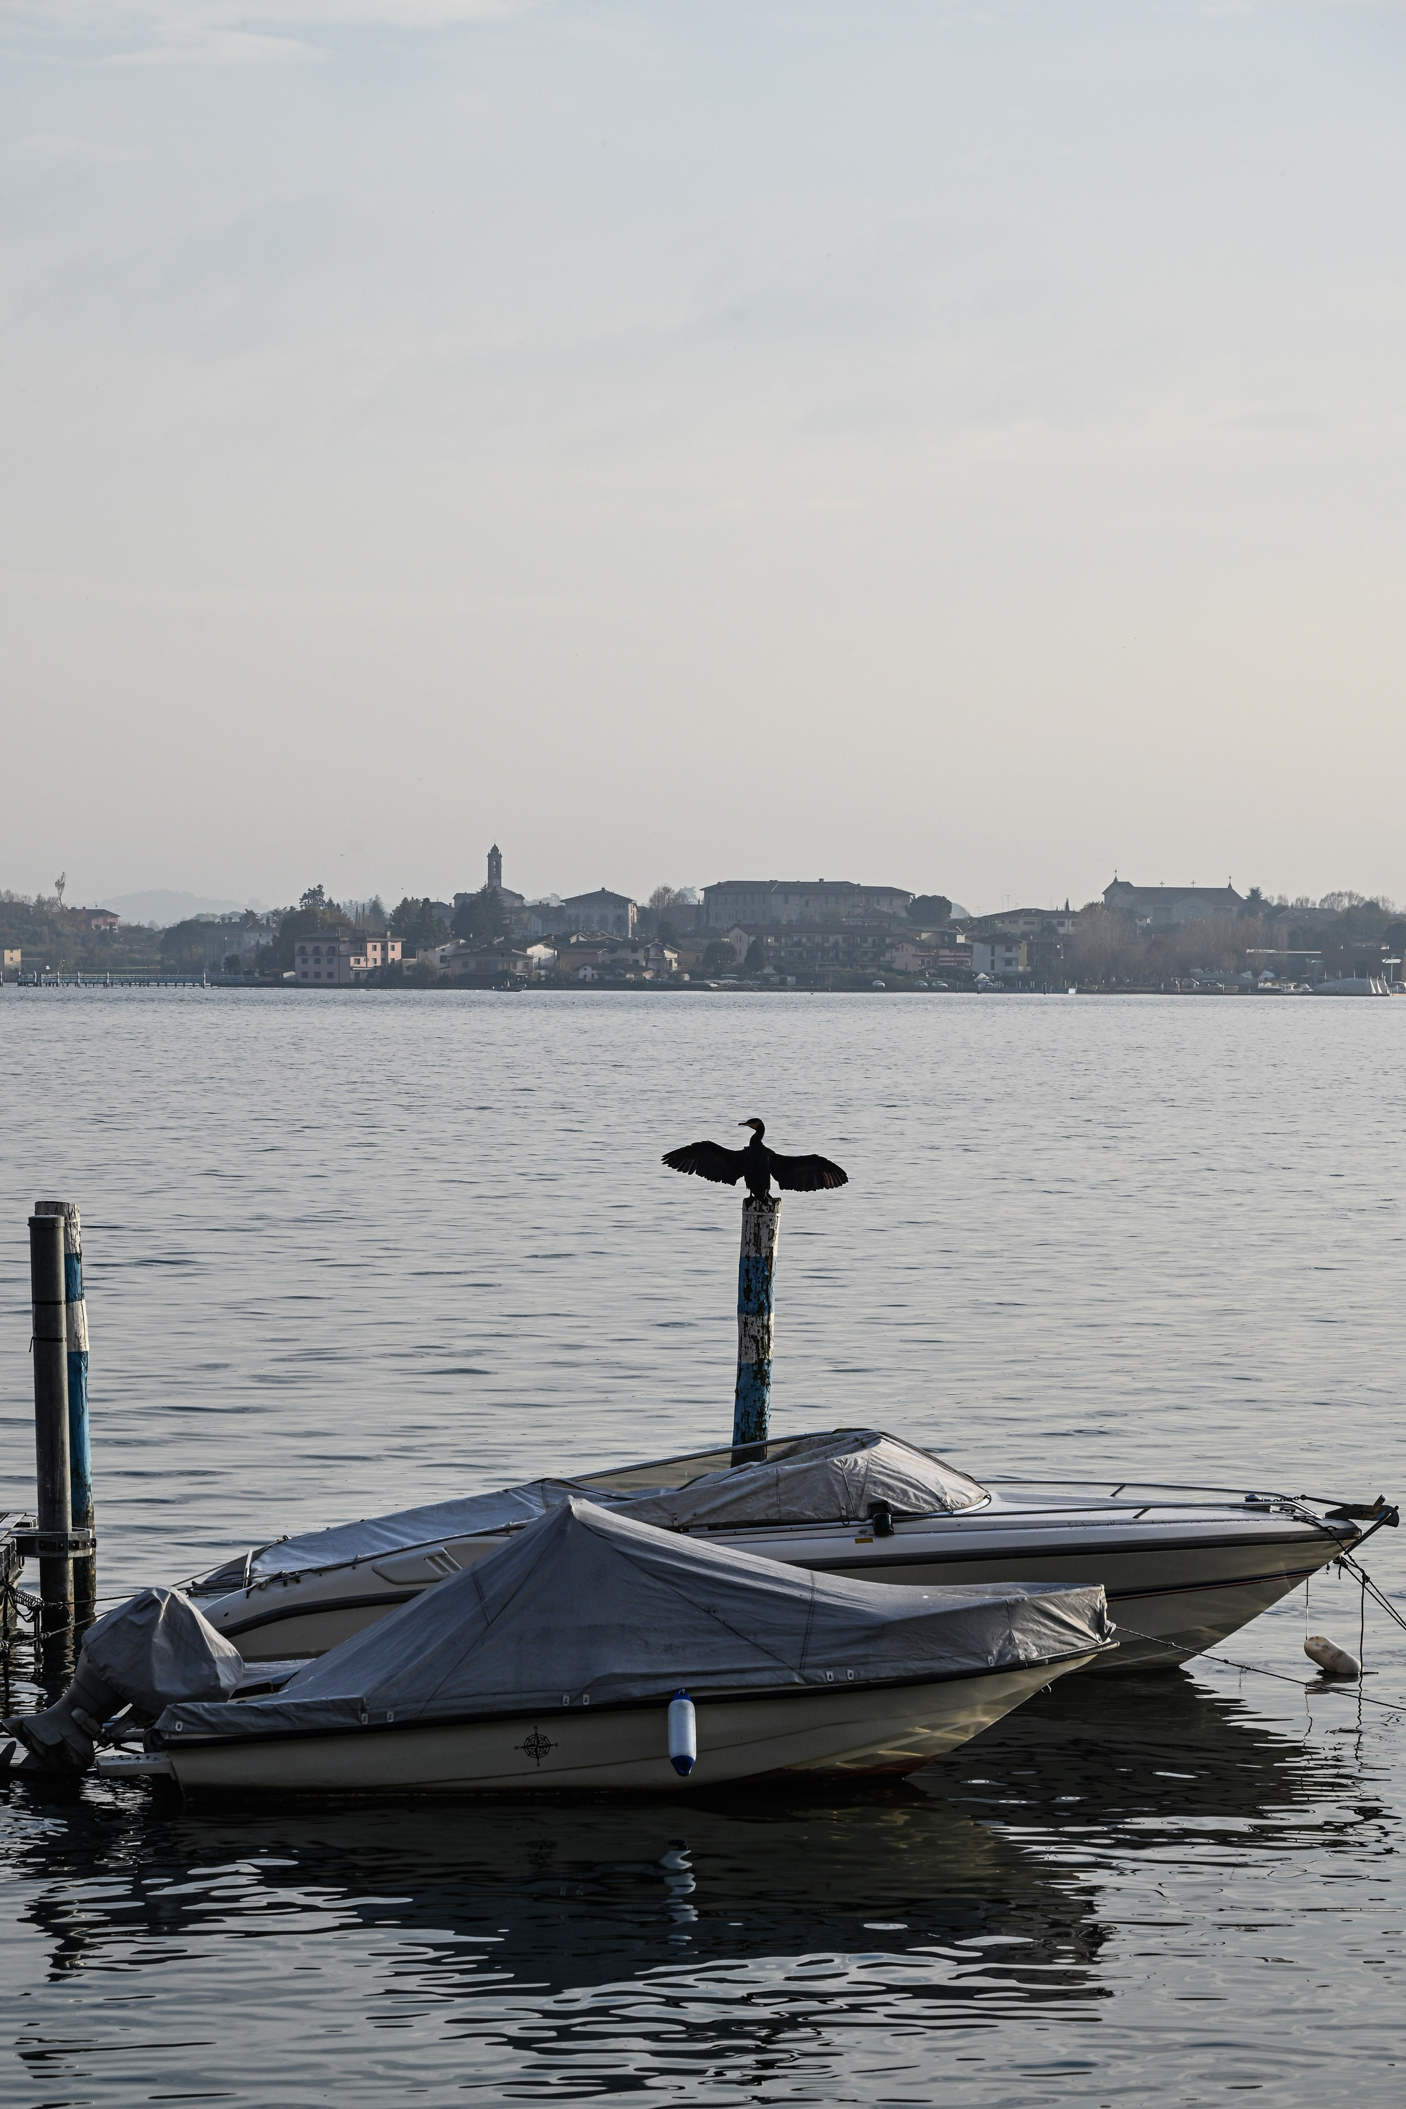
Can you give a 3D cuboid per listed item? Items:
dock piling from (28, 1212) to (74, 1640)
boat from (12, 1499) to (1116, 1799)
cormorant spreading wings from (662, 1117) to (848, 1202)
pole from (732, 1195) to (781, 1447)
[{"bbox_3d":[-4.100,2.350,38.700,0.220,2.700,0.220,-1,1,0],"label":"dock piling"},{"bbox_3d":[-0.700,3.090,32.300,5.800,1.500,1.950,0,1,-4],"label":"boat"},{"bbox_3d":[0.348,0.706,41.100,1.240,0.560,0.380,0,1,6],"label":"cormorant spreading wings"},{"bbox_3d":[0.342,2.320,41.200,0.243,2.700,0.243,3,1,0],"label":"pole"}]

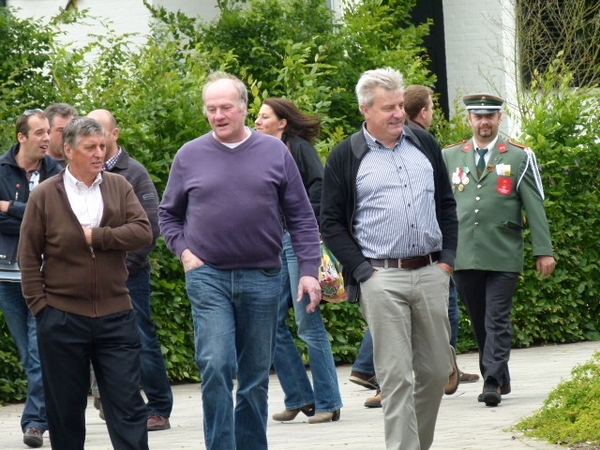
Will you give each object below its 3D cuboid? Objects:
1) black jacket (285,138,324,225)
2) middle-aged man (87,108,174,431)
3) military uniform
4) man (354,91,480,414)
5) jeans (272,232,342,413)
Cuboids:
[{"bbox_3d":[0.003,-0.209,31.800,0.330,0.580,0.460,0,1,-16],"label":"black jacket"},{"bbox_3d":[-0.975,0.243,32.000,0.600,1.760,0.480,1,1,41],"label":"middle-aged man"},{"bbox_3d":[1.153,0.149,34.200,0.680,1.820,0.520,0,1,12],"label":"military uniform"},{"bbox_3d":[0.684,0.081,35.000,0.800,1.840,0.560,0,1,-32],"label":"man"},{"bbox_3d":[0.035,0.524,31.800,0.420,0.990,0.380,0,1,-16],"label":"jeans"}]

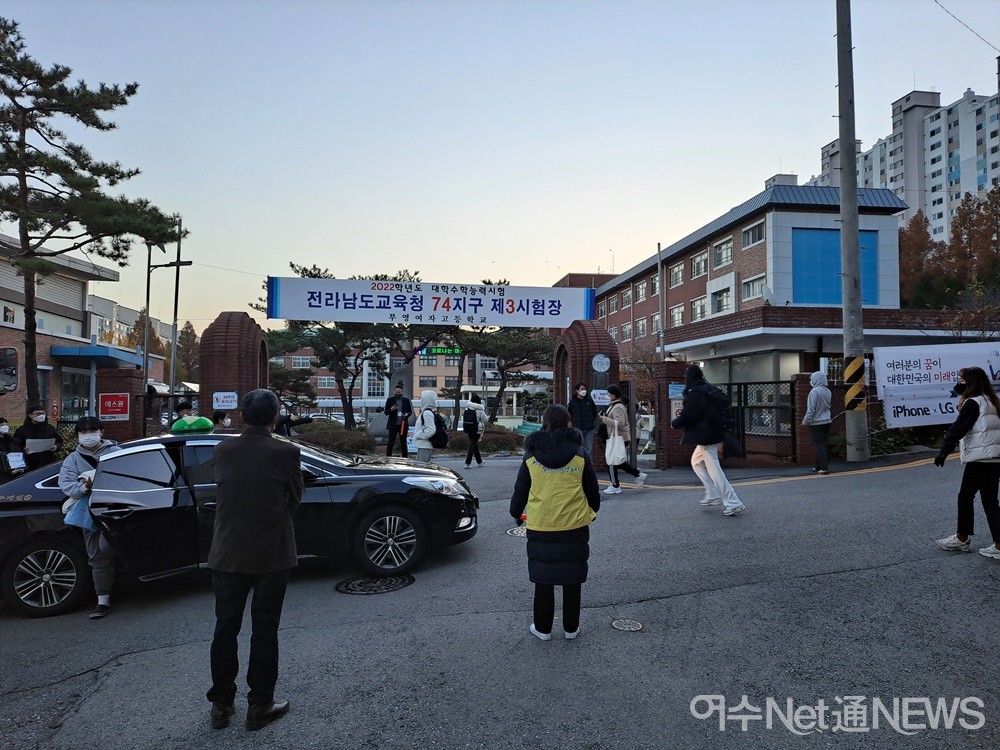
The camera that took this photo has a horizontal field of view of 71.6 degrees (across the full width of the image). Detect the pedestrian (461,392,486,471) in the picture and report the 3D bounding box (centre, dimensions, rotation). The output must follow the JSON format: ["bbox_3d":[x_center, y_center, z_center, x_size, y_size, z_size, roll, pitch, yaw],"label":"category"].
[{"bbox_3d":[-0.554,1.232,15.210,0.460,1.630,0.440,-2,-3,37],"label":"pedestrian"}]

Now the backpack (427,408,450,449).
[{"bbox_3d":[-0.914,0.795,10.300,0.320,0.570,0.330,0,-2,3],"label":"backpack"}]

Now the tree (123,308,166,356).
[{"bbox_3d":[-30.679,-1.168,60.000,4.000,9.600,4.000,0,-2,0],"label":"tree"}]

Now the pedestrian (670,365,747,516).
[{"bbox_3d":[2.374,0.736,7.916,0.740,1.690,0.500,-1,-3,30],"label":"pedestrian"}]

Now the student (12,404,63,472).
[{"bbox_3d":[-5.725,1.216,8.576,0.600,1.700,0.420,1,-2,-36],"label":"student"}]

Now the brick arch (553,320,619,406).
[{"bbox_3d":[1.780,0.391,14.058,1.000,3.000,1.400,0,-2,-12],"label":"brick arch"}]

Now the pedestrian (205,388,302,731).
[{"bbox_3d":[-1.260,0.946,3.607,0.490,1.730,0.350,0,-3,18],"label":"pedestrian"}]

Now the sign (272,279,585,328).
[{"bbox_3d":[-1.428,-1.572,15.300,7.200,0.900,0.050,1,-2,-6],"label":"sign"}]

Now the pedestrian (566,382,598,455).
[{"bbox_3d":[1.564,1.026,13.142,0.560,1.730,0.360,1,-3,-12],"label":"pedestrian"}]

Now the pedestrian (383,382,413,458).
[{"bbox_3d":[-2.033,1.069,13.817,0.550,1.740,0.400,0,-2,3],"label":"pedestrian"}]

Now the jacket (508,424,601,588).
[{"bbox_3d":[0.380,0.892,4.830,0.620,1.080,0.420,0,-2,2],"label":"jacket"}]

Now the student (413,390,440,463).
[{"bbox_3d":[-1.145,1.066,11.020,0.480,1.640,0.480,-1,-3,22],"label":"student"}]

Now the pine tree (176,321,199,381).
[{"bbox_3d":[-20.668,-0.317,45.907,2.100,6.600,2.100,0,-2,0],"label":"pine tree"}]

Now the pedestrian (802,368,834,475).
[{"bbox_3d":[5.175,0.779,11.276,0.500,1.690,0.420,1,-2,-41],"label":"pedestrian"}]

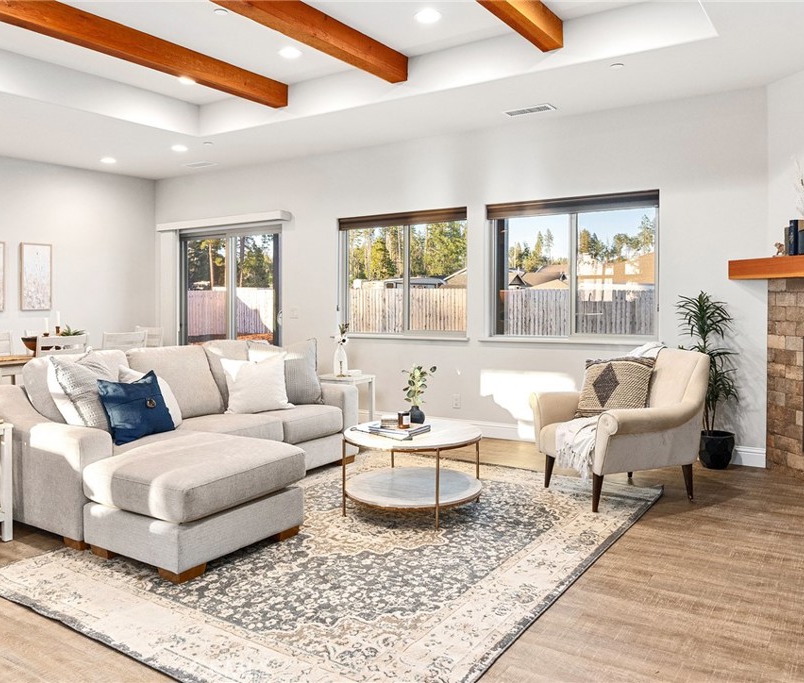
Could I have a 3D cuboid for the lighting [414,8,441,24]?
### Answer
[{"bbox_3d":[0.162,-1.994,4.202,0.165,0.020,0.165,-1,4,0],"label":"lighting"}]

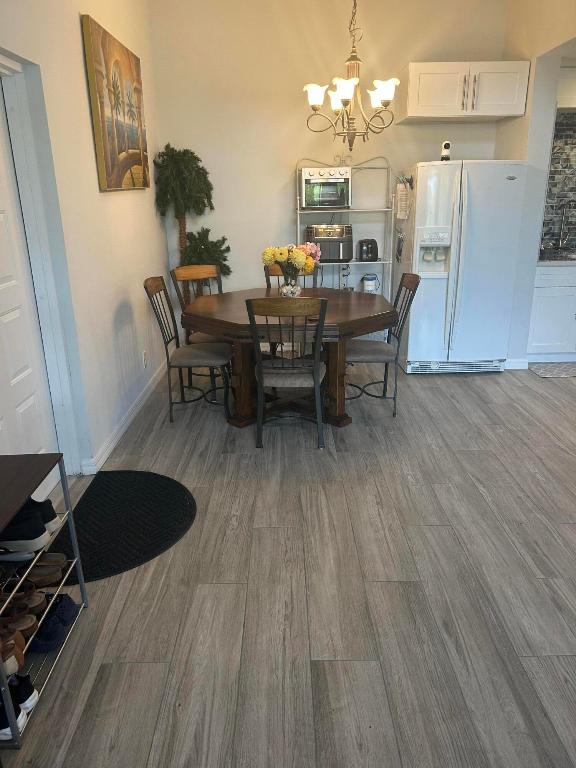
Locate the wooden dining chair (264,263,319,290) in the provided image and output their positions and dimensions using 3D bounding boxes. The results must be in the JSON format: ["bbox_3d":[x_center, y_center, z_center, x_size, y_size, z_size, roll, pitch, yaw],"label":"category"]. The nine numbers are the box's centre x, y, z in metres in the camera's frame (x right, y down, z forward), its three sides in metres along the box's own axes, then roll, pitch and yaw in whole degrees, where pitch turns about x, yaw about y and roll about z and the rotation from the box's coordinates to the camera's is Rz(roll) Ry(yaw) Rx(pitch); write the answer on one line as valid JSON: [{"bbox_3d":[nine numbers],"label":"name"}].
[{"bbox_3d":[0.041,-0.486,4.695,0.460,0.945,0.540,-1,19,0],"label":"wooden dining chair"}]

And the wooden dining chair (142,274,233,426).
[{"bbox_3d":[-0.665,-0.254,4.100,0.527,0.955,0.465,-1,19,0],"label":"wooden dining chair"}]

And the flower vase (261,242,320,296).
[{"bbox_3d":[0.025,-0.797,4.113,0.410,0.410,0.360,-1,19,0],"label":"flower vase"}]

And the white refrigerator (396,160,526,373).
[{"bbox_3d":[1.425,-1.004,4.990,0.835,1.691,0.790,-1,19,0],"label":"white refrigerator"}]

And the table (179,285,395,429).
[{"bbox_3d":[0.020,-0.215,4.196,1.420,0.755,1.330,-1,19,0],"label":"table"}]

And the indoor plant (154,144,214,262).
[{"bbox_3d":[-0.854,-1.065,5.041,0.524,1.894,0.524,-1,19,0],"label":"indoor plant"}]

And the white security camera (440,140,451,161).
[{"bbox_3d":[1.222,-1.810,4.476,0.075,0.145,0.075,3,19,11],"label":"white security camera"}]

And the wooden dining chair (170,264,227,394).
[{"bbox_3d":[-0.570,-0.416,4.576,0.465,0.955,0.527,-17,25,-40],"label":"wooden dining chair"}]

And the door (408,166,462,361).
[{"bbox_3d":[1.179,-0.949,4.664,0.335,1.570,0.100,-1,19,0],"label":"door"}]

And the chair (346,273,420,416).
[{"bbox_3d":[0.610,-0.282,4.128,0.527,0.955,0.465,-1,19,0],"label":"chair"}]

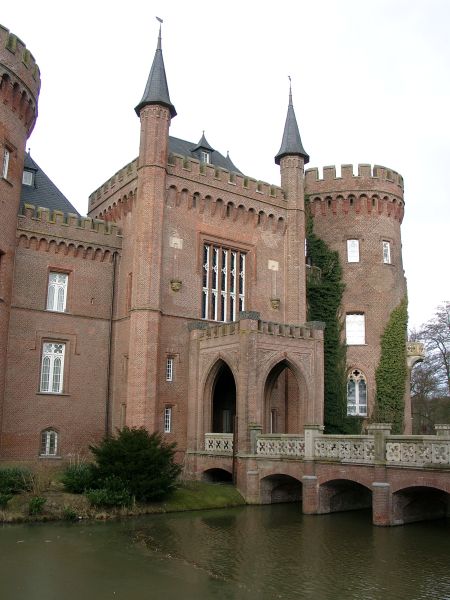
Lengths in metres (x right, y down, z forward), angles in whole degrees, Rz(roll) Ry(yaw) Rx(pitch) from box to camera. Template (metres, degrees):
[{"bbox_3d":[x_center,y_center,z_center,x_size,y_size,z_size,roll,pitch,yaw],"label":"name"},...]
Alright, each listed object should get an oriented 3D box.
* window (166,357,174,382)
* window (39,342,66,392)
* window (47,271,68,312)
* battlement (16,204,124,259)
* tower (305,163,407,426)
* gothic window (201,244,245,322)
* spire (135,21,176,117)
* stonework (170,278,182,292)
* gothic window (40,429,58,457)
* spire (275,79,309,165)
[{"bbox_3d":[-2.584,3.290,27.736,0.332,1.111,0.171,9,-15,-34],"label":"window"},{"bbox_3d":[-8.031,3.174,27.545,1.026,2.270,0.190,9,-15,-34],"label":"window"},{"bbox_3d":[-8.026,-0.353,28.271,0.931,1.833,0.190,9,-15,-34],"label":"window"},{"bbox_3d":[-7.539,-3.214,29.025,5.244,2.043,0.570,9,-15,-34],"label":"battlement"},{"bbox_3d":[8.803,1.116,40.121,7.220,18.876,7.220,1,-12,0],"label":"tower"},{"bbox_3d":[-0.001,-0.860,30.460,2.755,3.943,0.237,9,-15,-34],"label":"gothic window"},{"bbox_3d":[-3.354,-11.798,29.880,2.052,5.368,2.052,9,-15,-34],"label":"spire"},{"bbox_3d":[-2.336,-0.668,28.404,0.456,0.494,0.342,9,-15,-34],"label":"stonework"},{"bbox_3d":[-7.992,6.490,26.893,0.722,1.273,0.190,9,-15,-34],"label":"gothic window"},{"bbox_3d":[3.915,-10.587,34.788,2.052,5.368,2.052,9,-15,-34],"label":"spire"}]

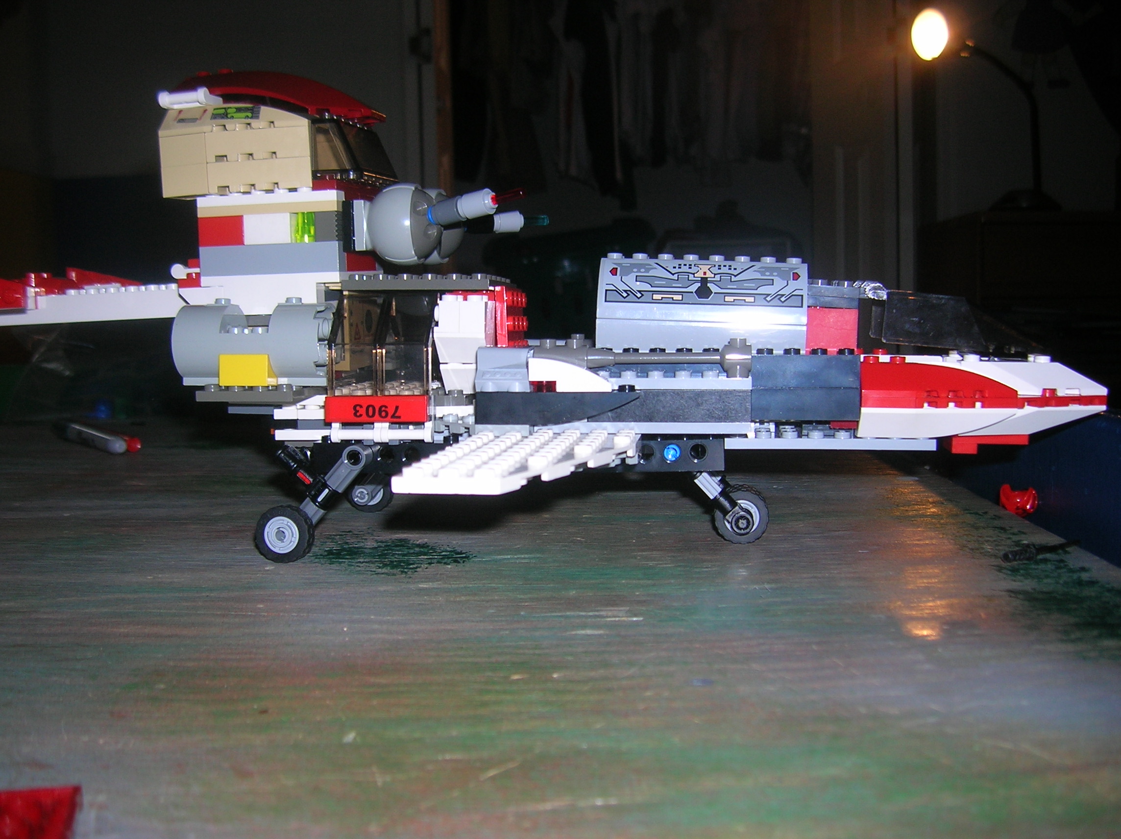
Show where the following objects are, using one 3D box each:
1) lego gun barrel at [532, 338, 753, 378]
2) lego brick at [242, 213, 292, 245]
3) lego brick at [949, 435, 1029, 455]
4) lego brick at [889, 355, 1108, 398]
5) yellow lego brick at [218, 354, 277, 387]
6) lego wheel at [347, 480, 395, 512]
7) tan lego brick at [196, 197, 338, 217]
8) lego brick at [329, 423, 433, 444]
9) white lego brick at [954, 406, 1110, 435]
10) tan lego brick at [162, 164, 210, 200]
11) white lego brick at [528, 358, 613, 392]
[{"bbox_3d":[0.024,-0.019,0.331,0.065,0.012,0.009,0,7,8],"label":"lego gun barrel"},{"bbox_3d":[-0.093,-0.062,0.358,0.016,0.010,0.009,0,5,10],"label":"lego brick"},{"bbox_3d":[0.138,0.007,0.356,0.024,0.007,0.009,0,6,5],"label":"lego brick"},{"bbox_3d":[0.136,-0.013,0.342,0.056,0.011,0.032,0,5,8],"label":"lego brick"},{"bbox_3d":[-0.096,-0.015,0.340,0.016,0.010,0.008,0,5,8],"label":"yellow lego brick"},{"bbox_3d":[-0.072,0.027,0.424,0.018,0.018,0.007,0,5,5],"label":"lego wheel"},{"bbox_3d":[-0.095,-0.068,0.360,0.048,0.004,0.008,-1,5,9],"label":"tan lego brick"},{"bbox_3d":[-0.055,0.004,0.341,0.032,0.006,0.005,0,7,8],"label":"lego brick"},{"bbox_3d":[0.141,-0.001,0.342,0.044,0.010,0.029,0,7,8],"label":"white lego brick"},{"bbox_3d":[-0.118,-0.077,0.358,0.016,0.010,0.015,-2,4,12],"label":"tan lego brick"},{"bbox_3d":[0.003,-0.013,0.319,0.024,0.010,0.008,0,5,8],"label":"white lego brick"}]

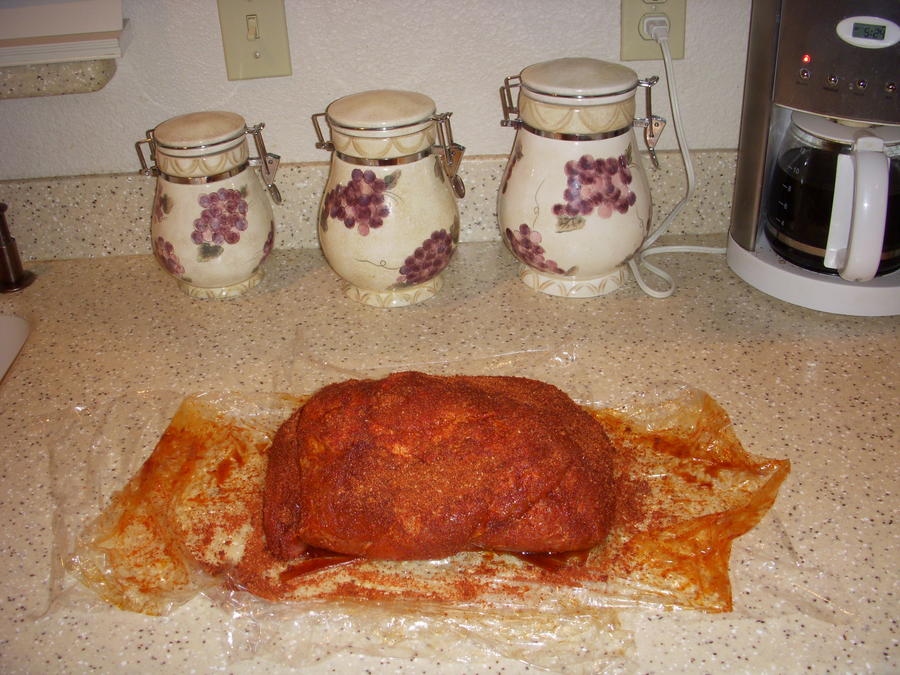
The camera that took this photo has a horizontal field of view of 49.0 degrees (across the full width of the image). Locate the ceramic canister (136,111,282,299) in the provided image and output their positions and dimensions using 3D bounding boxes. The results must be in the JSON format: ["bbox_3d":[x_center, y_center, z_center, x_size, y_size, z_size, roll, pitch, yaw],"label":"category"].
[{"bbox_3d":[-0.246,-0.141,1.033,0.147,0.178,0.131,-7,30,-8],"label":"ceramic canister"}]

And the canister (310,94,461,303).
[{"bbox_3d":[-0.059,-0.141,0.997,0.154,0.198,0.146,5,30,12],"label":"canister"}]

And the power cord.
[{"bbox_3d":[0.245,-0.189,1.005,0.122,0.256,0.172,-2,30,0],"label":"power cord"}]

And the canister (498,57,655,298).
[{"bbox_3d":[0.131,-0.163,1.000,0.166,0.221,0.159,0,30,5],"label":"canister"}]

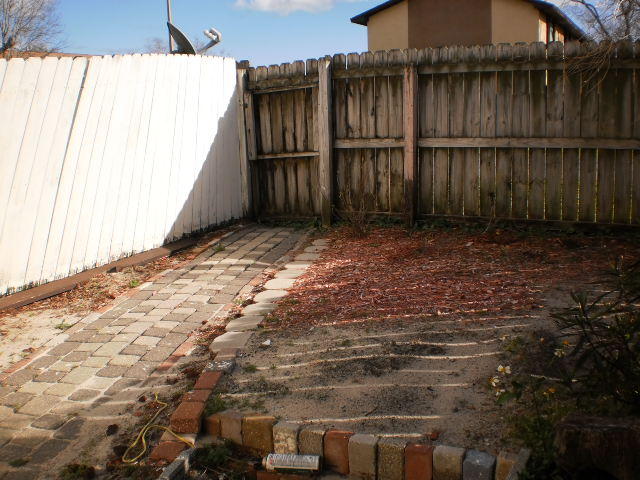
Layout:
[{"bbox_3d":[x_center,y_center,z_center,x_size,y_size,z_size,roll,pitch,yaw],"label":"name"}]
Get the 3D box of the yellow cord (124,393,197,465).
[{"bbox_3d":[-0.619,0.716,2.717,0.270,0.070,0.610,-1,11,0],"label":"yellow cord"}]

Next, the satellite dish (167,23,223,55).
[{"bbox_3d":[-1.482,-2.291,7.800,0.660,0.540,0.550,-6,12,-22],"label":"satellite dish"}]

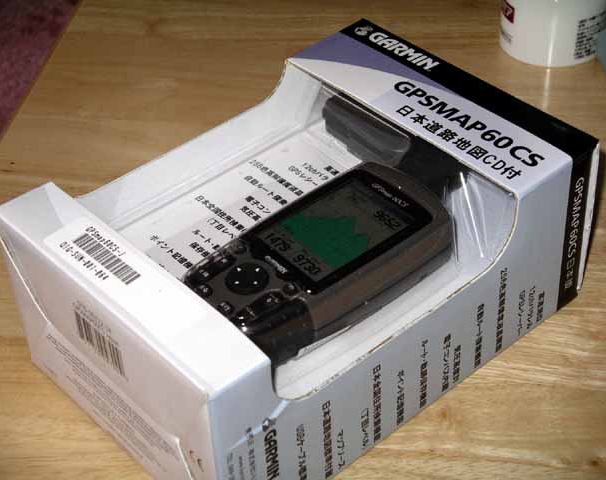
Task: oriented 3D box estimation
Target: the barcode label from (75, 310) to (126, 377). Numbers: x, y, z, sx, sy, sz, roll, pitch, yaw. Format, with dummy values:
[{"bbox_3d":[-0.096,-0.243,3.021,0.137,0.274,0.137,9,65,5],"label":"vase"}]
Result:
[{"bbox_3d":[-0.078,0.040,0.506,0.002,0.015,0.029,-32,48,-28],"label":"barcode label"}]

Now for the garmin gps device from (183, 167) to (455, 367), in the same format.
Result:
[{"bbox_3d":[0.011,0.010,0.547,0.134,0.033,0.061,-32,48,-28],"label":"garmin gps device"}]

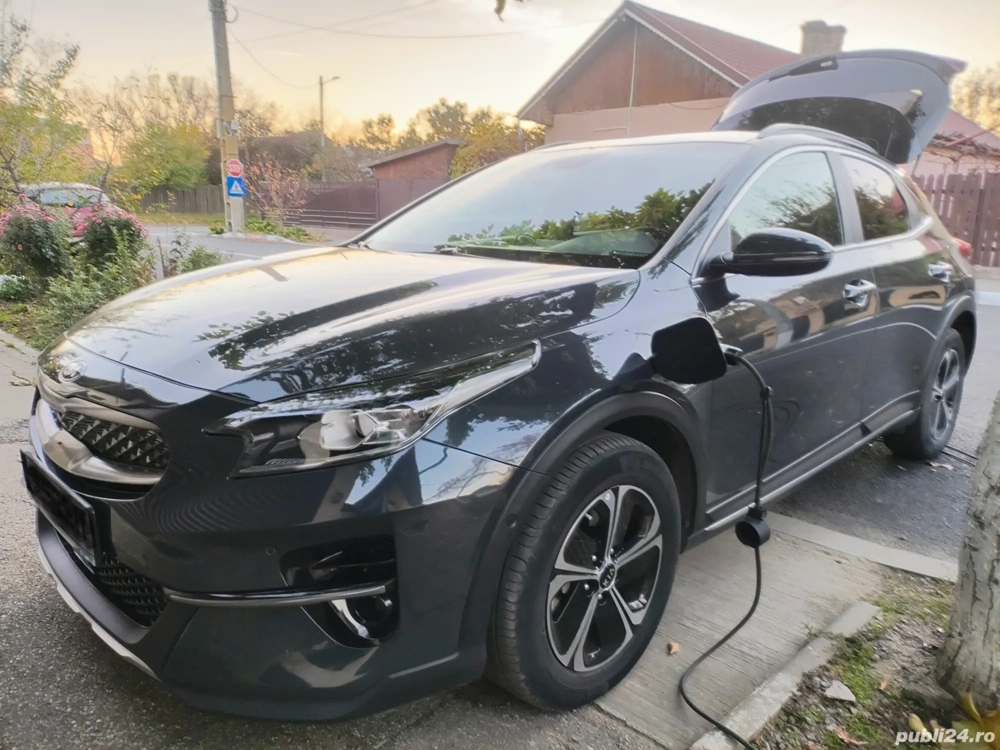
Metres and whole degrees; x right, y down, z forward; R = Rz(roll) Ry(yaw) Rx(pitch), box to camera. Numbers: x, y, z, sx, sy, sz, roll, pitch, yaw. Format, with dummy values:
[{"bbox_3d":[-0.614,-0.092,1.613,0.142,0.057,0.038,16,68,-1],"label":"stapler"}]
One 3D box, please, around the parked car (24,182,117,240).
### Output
[{"bbox_3d":[-12.024,-4.709,20.800,3.850,1.500,1.670,2,13,7],"label":"parked car"}]

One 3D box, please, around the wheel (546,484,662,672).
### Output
[{"bbox_3d":[0.203,0.460,1.728,0.437,0.437,0.170,-11,16,-44],"label":"wheel"}]

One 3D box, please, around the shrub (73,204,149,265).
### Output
[{"bbox_3d":[-4.949,-1.688,9.200,0.950,0.930,0.920,0,13,0],"label":"shrub"}]

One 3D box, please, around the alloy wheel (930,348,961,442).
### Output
[{"bbox_3d":[2.096,0.085,3.538,0.437,0.437,0.170,-11,16,-43],"label":"alloy wheel"}]

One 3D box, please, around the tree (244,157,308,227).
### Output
[{"bbox_3d":[-8.082,-6.570,26.000,2.200,2.600,2.100,0,13,0],"label":"tree"}]

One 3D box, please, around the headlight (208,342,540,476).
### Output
[{"bbox_3d":[-0.232,0.072,1.405,0.380,0.250,0.550,8,14,33],"label":"headlight"}]

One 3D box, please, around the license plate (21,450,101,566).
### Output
[{"bbox_3d":[-0.997,0.291,1.629,0.020,0.122,0.525,-10,15,-44],"label":"license plate"}]

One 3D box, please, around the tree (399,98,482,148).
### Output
[{"bbox_3d":[-3.518,-12.649,42.000,5.000,6.900,4.800,0,13,0],"label":"tree"}]

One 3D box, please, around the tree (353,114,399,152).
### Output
[{"bbox_3d":[-7.930,-13.408,46.000,3.100,6.300,3.000,0,13,0],"label":"tree"}]

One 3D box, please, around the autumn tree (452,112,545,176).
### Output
[{"bbox_3d":[-0.099,-8.149,28.500,3.700,4.500,3.500,0,13,0],"label":"autumn tree"}]

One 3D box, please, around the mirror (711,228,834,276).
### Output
[{"bbox_3d":[0.712,-0.318,1.883,0.190,0.140,0.240,-11,16,-43],"label":"mirror"}]

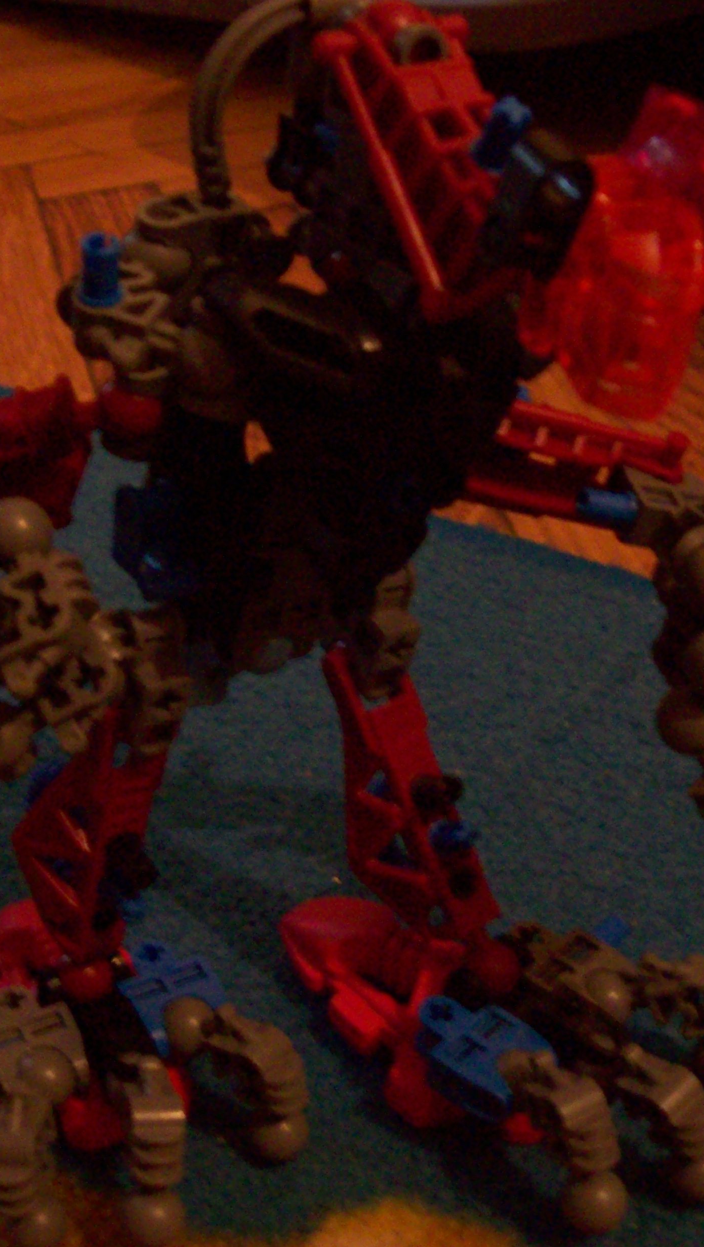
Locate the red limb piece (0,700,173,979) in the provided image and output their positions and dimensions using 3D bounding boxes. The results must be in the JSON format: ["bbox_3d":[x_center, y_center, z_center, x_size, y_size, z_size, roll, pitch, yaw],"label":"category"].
[{"bbox_3d":[-0.047,0.033,0.307,0.013,0.056,0.022,-10,37,-39],"label":"red limb piece"}]

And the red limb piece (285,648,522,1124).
[{"bbox_3d":[0.008,0.042,0.282,0.039,0.080,0.028,19,41,29],"label":"red limb piece"}]

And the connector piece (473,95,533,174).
[{"bbox_3d":[0.021,-0.068,0.240,0.006,0.010,0.006,2,35,-46],"label":"connector piece"}]

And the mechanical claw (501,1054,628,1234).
[{"bbox_3d":[0.034,0.082,0.276,0.011,0.025,0.023,-25,40,-27],"label":"mechanical claw"}]

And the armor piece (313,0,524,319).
[{"bbox_3d":[0.010,-0.066,0.246,0.016,0.045,0.024,-31,-15,39],"label":"armor piece"}]

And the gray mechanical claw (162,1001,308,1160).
[{"bbox_3d":[-0.021,0.083,0.316,0.011,0.021,0.035,-30,42,-32],"label":"gray mechanical claw"}]

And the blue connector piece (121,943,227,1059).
[{"bbox_3d":[-0.033,0.071,0.325,0.016,0.009,0.027,-22,38,-23],"label":"blue connector piece"}]

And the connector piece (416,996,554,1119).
[{"bbox_3d":[0.024,0.078,0.310,0.016,0.009,0.027,-31,42,-32],"label":"connector piece"}]

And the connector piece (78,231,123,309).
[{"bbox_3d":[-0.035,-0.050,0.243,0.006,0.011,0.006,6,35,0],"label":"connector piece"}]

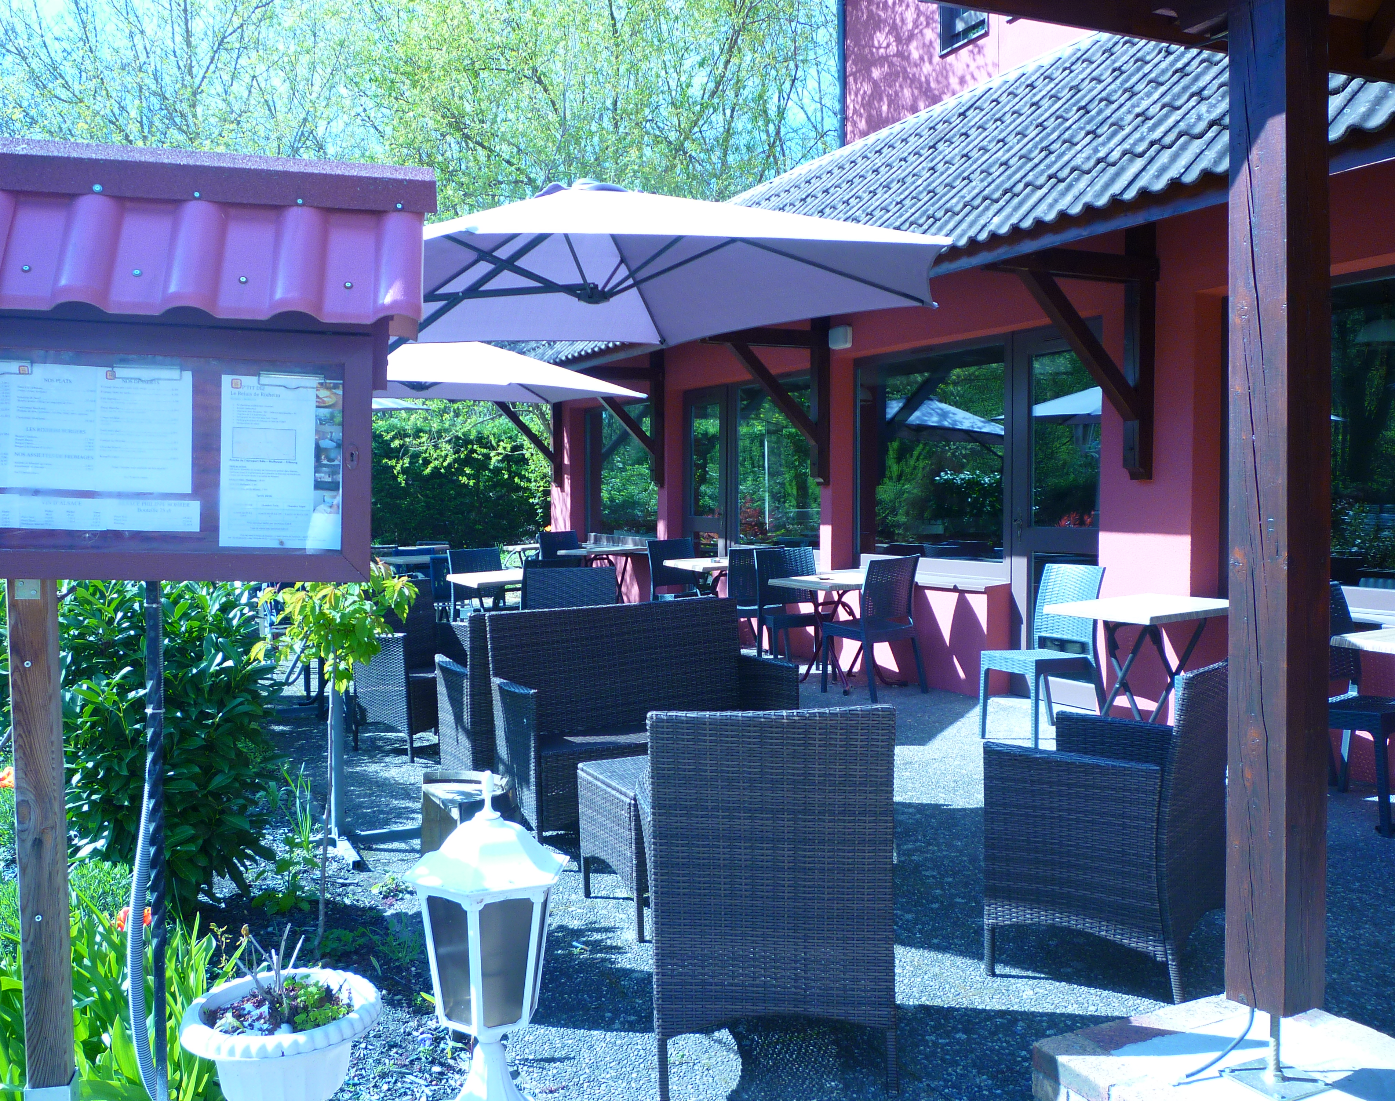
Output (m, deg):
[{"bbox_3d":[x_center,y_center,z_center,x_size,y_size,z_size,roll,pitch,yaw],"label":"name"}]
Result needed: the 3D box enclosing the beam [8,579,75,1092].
[{"bbox_3d":[-1.122,0.463,2.100,0.072,0.910,0.072,0,3,-9],"label":"beam"}]

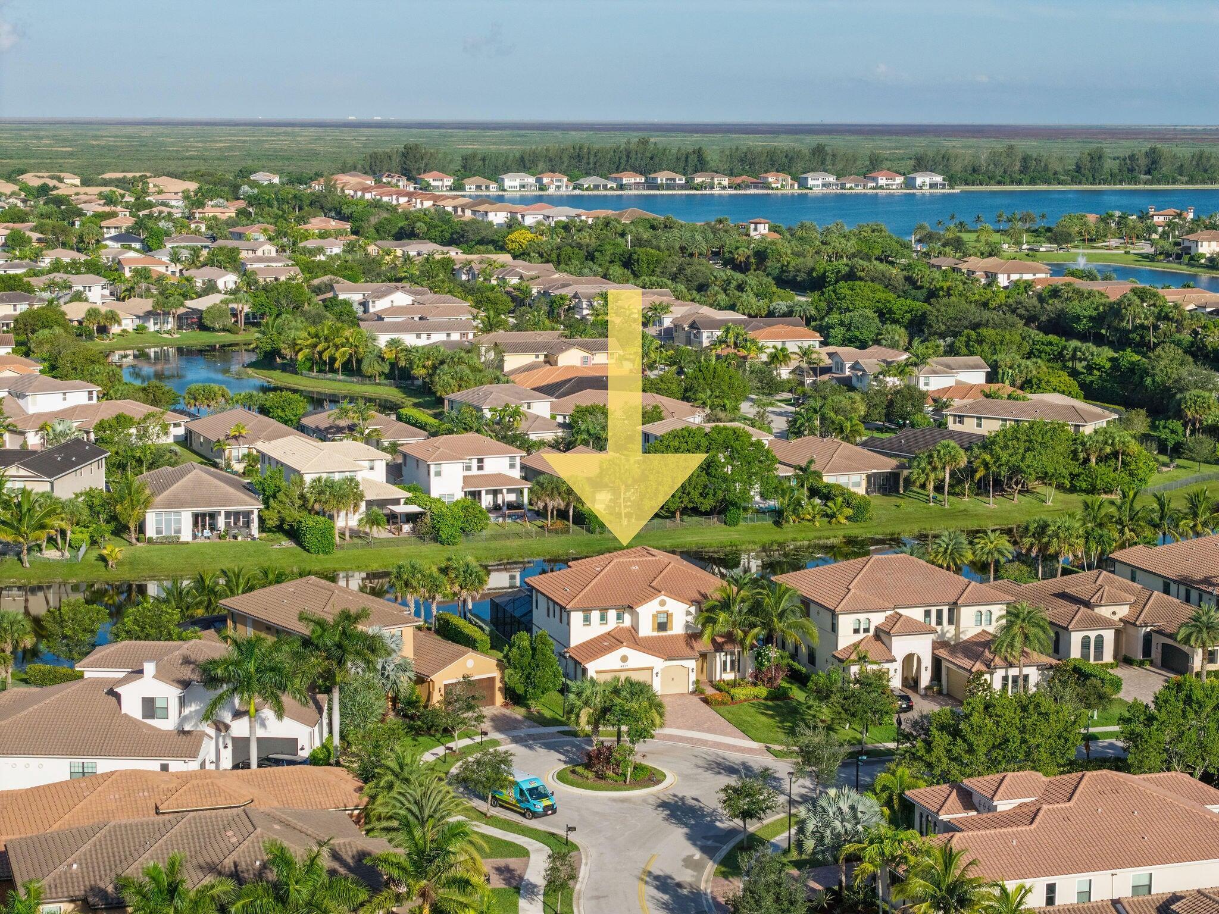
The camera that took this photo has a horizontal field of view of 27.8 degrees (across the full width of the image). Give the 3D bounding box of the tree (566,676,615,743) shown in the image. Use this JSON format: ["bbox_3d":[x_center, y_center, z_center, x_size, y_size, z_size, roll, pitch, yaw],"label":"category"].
[{"bbox_3d":[-1.206,19.056,176.255,3.687,6.806,3.687,0,8,0],"label":"tree"}]

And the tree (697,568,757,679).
[{"bbox_3d":[9.859,14.243,200.512,5.362,9.206,5.362,1,8,3],"label":"tree"}]

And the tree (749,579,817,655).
[{"bbox_3d":[13.985,14.576,200.107,5.970,8.698,5.970,1,8,4],"label":"tree"}]

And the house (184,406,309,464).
[{"bbox_3d":[-50.853,-3.093,350.329,13.800,6.100,26.100,-3,8,-21],"label":"house"}]

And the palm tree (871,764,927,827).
[{"bbox_3d":[19.520,23.290,166.240,3.790,5.290,3.790,0,8,0],"label":"palm tree"}]

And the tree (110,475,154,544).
[{"bbox_3d":[-54.070,5.910,279.090,4.960,7.920,4.960,0,8,0],"label":"tree"}]

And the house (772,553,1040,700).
[{"bbox_3d":[26.200,14.270,213.530,17.300,10.000,24.800,-2,8,-15],"label":"house"}]

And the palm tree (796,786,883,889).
[{"bbox_3d":[14.816,24.109,156.153,5.400,6.600,5.400,0,8,0],"label":"palm tree"}]

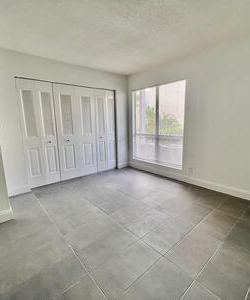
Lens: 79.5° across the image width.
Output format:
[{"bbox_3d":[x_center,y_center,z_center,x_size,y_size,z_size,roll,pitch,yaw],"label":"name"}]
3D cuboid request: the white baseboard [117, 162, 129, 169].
[{"bbox_3d":[-0.046,0.452,4.194,0.444,0.140,0.020,-9,13,-38],"label":"white baseboard"}]

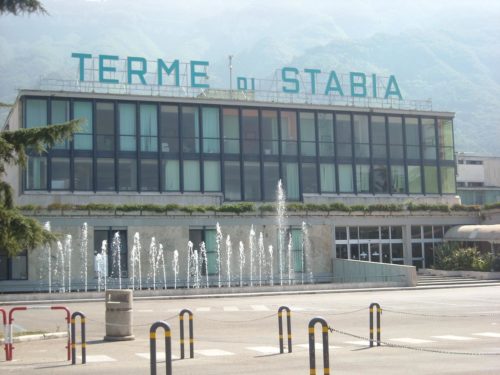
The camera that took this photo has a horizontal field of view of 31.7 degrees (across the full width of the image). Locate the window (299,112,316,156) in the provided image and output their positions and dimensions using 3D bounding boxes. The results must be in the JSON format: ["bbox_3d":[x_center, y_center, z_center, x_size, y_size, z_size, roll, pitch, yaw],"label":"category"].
[{"bbox_3d":[4.008,-3.662,61.042,1.193,3.053,0.120,1,-6,-22],"label":"window"}]

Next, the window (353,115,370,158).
[{"bbox_3d":[7.599,-3.447,59.953,1.199,3.021,0.120,1,-7,-22],"label":"window"}]

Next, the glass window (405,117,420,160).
[{"bbox_3d":[11.351,-3.418,61.503,1.105,3.055,0.120,1,-7,-22],"label":"glass window"}]

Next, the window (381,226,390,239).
[{"bbox_3d":[9.195,3.117,59.834,0.777,0.936,0.120,1,-7,-22],"label":"window"}]

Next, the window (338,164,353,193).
[{"bbox_3d":[6.724,-0.612,61.804,1.193,1.983,0.120,1,-6,-22],"label":"window"}]

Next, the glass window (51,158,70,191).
[{"bbox_3d":[-11.481,-0.834,53.593,1.190,2.058,0.150,1,-7,-22],"label":"glass window"}]

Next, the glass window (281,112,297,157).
[{"bbox_3d":[2.688,-3.642,59.722,1.190,3.113,0.150,1,-7,-22],"label":"glass window"}]

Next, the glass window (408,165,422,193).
[{"bbox_3d":[12.015,-0.544,63.962,1.193,1.983,0.120,1,-6,-22],"label":"glass window"}]

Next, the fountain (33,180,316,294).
[{"bbox_3d":[-3.851,2.712,49.657,15.300,6.200,4.000,1,-7,-22],"label":"fountain"}]

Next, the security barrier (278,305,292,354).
[{"bbox_3d":[0.778,3.105,19.200,0.275,1.000,0.080,1,-7,-22],"label":"security barrier"}]

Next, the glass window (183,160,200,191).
[{"bbox_3d":[-3.792,-0.749,57.512,1.193,1.983,0.120,1,-6,-22],"label":"glass window"}]

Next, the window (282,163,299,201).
[{"bbox_3d":[2.790,-0.392,60.167,1.193,2.530,0.120,1,-6,-22],"label":"window"}]

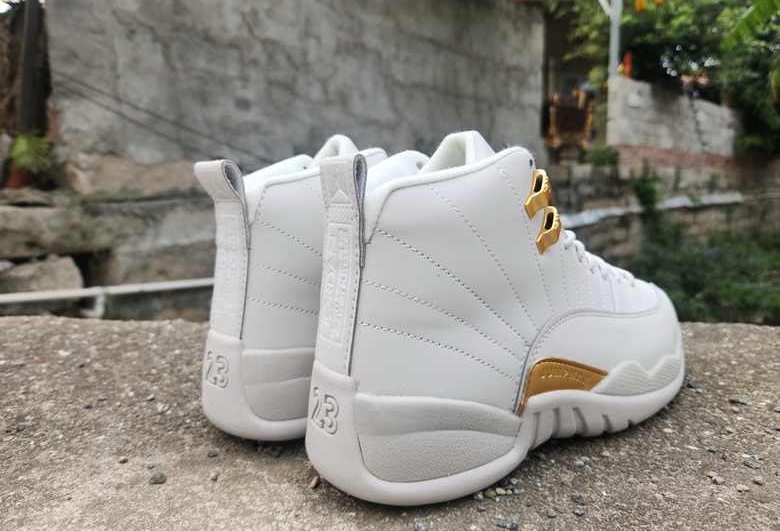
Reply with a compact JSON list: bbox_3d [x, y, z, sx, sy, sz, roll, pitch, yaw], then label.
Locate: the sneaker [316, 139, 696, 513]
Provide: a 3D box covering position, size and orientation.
[{"bbox_3d":[0.088,0.007,0.318,0.300,0.174,0.110,-7,12,-36],"label":"sneaker"}]

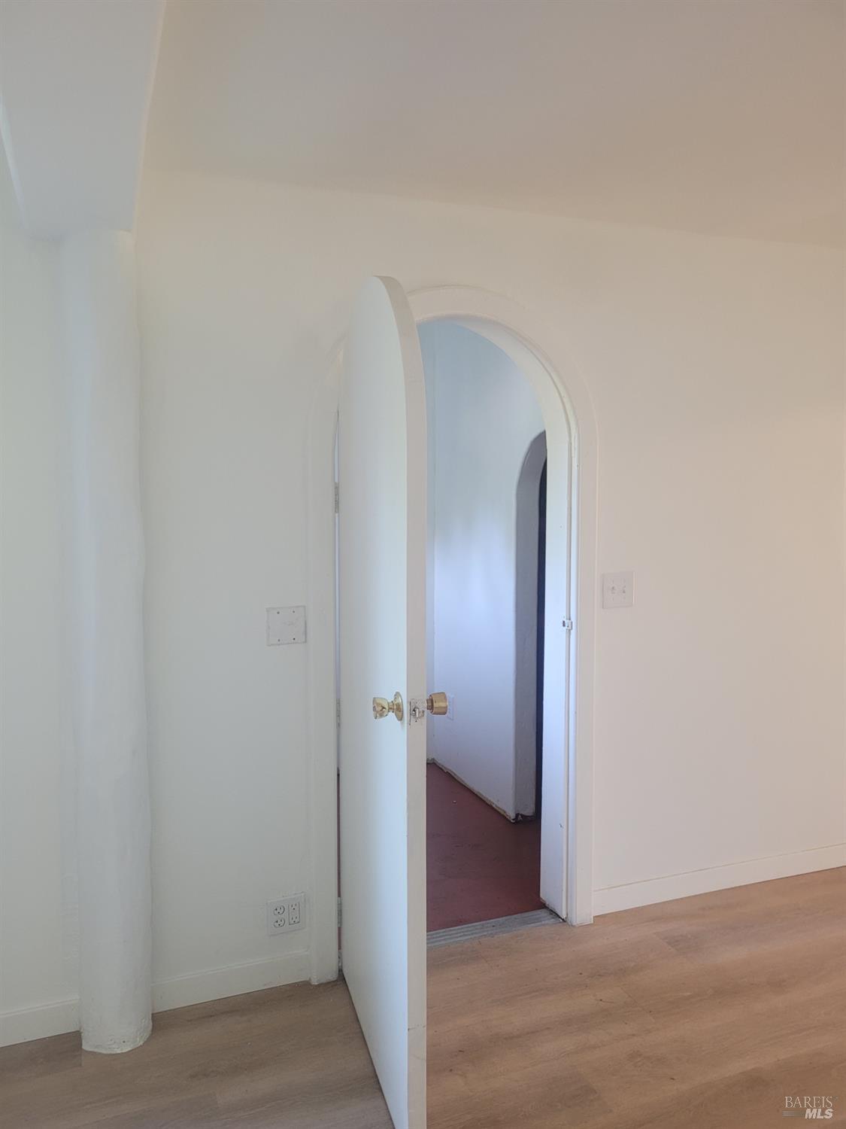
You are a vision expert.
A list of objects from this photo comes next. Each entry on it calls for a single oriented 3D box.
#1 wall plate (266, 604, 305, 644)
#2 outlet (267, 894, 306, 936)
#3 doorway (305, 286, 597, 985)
[{"bbox_3d":[-0.402,0.181,2.502,0.116,0.114,0.007,-2,5,-22],"label":"wall plate"},{"bbox_3d":[-0.413,1.062,2.564,0.116,0.114,0.009,-2,5,-22],"label":"outlet"},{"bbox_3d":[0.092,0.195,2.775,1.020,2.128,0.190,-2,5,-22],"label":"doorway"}]

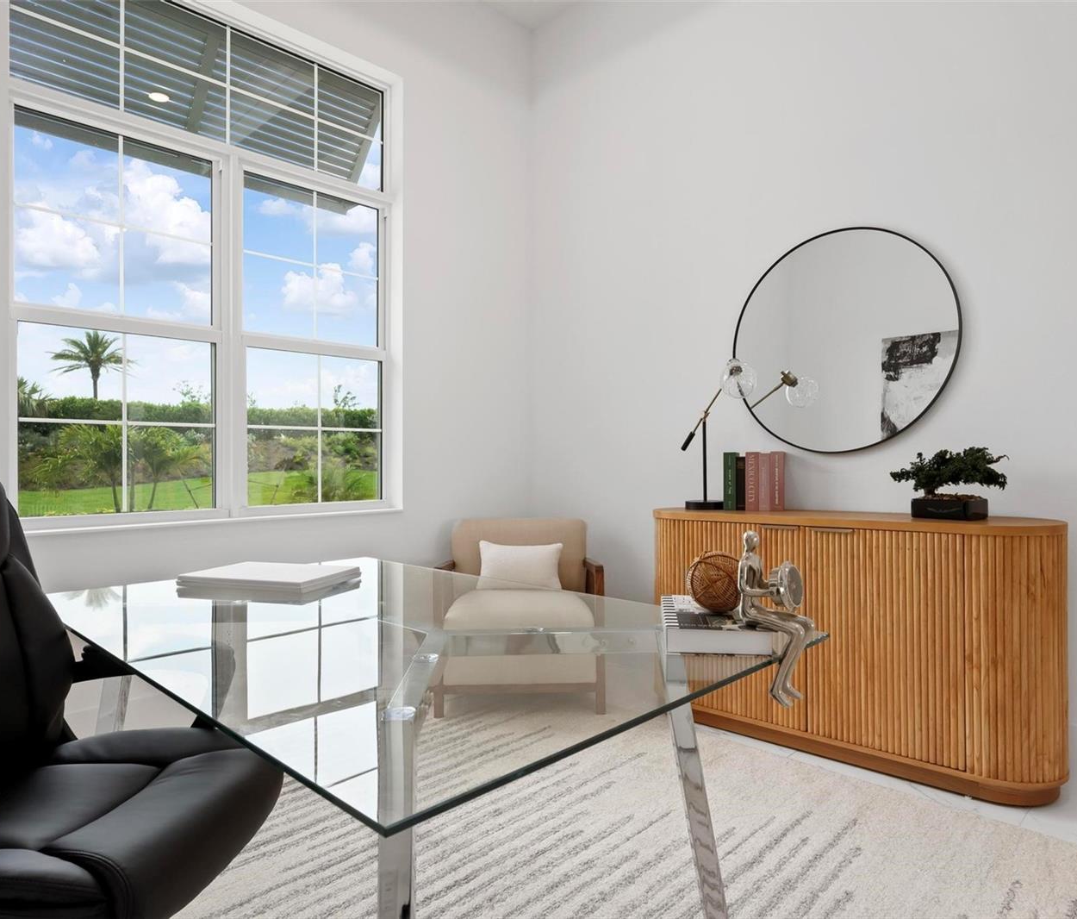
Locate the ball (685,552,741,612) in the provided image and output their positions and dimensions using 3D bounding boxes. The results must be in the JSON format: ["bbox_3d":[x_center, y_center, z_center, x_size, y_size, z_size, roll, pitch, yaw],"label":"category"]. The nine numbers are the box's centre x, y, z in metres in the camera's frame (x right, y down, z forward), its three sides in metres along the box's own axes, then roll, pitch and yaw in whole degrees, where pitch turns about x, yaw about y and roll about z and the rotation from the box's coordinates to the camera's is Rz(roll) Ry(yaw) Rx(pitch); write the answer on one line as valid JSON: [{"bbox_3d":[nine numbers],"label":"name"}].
[{"bbox_3d":[0.311,0.214,1.202,0.107,0.107,0.107,-1,0,0],"label":"ball"}]

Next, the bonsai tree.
[{"bbox_3d":[1.410,0.042,2.380,0.200,0.165,0.370,0,0,-40],"label":"bonsai tree"}]

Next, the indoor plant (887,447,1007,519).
[{"bbox_3d":[1.410,0.083,2.380,0.200,0.246,0.370,0,0,-40],"label":"indoor plant"}]

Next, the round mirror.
[{"bbox_3d":[1.238,-0.487,2.858,0.030,0.920,0.920,0,-1,-45],"label":"round mirror"}]

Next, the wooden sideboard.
[{"bbox_3d":[1.109,0.633,2.641,1.475,0.848,0.450,-1,-1,44],"label":"wooden sideboard"}]

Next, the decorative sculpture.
[{"bbox_3d":[0.379,0.247,1.100,0.130,0.264,0.088,-1,0,41],"label":"decorative sculpture"}]

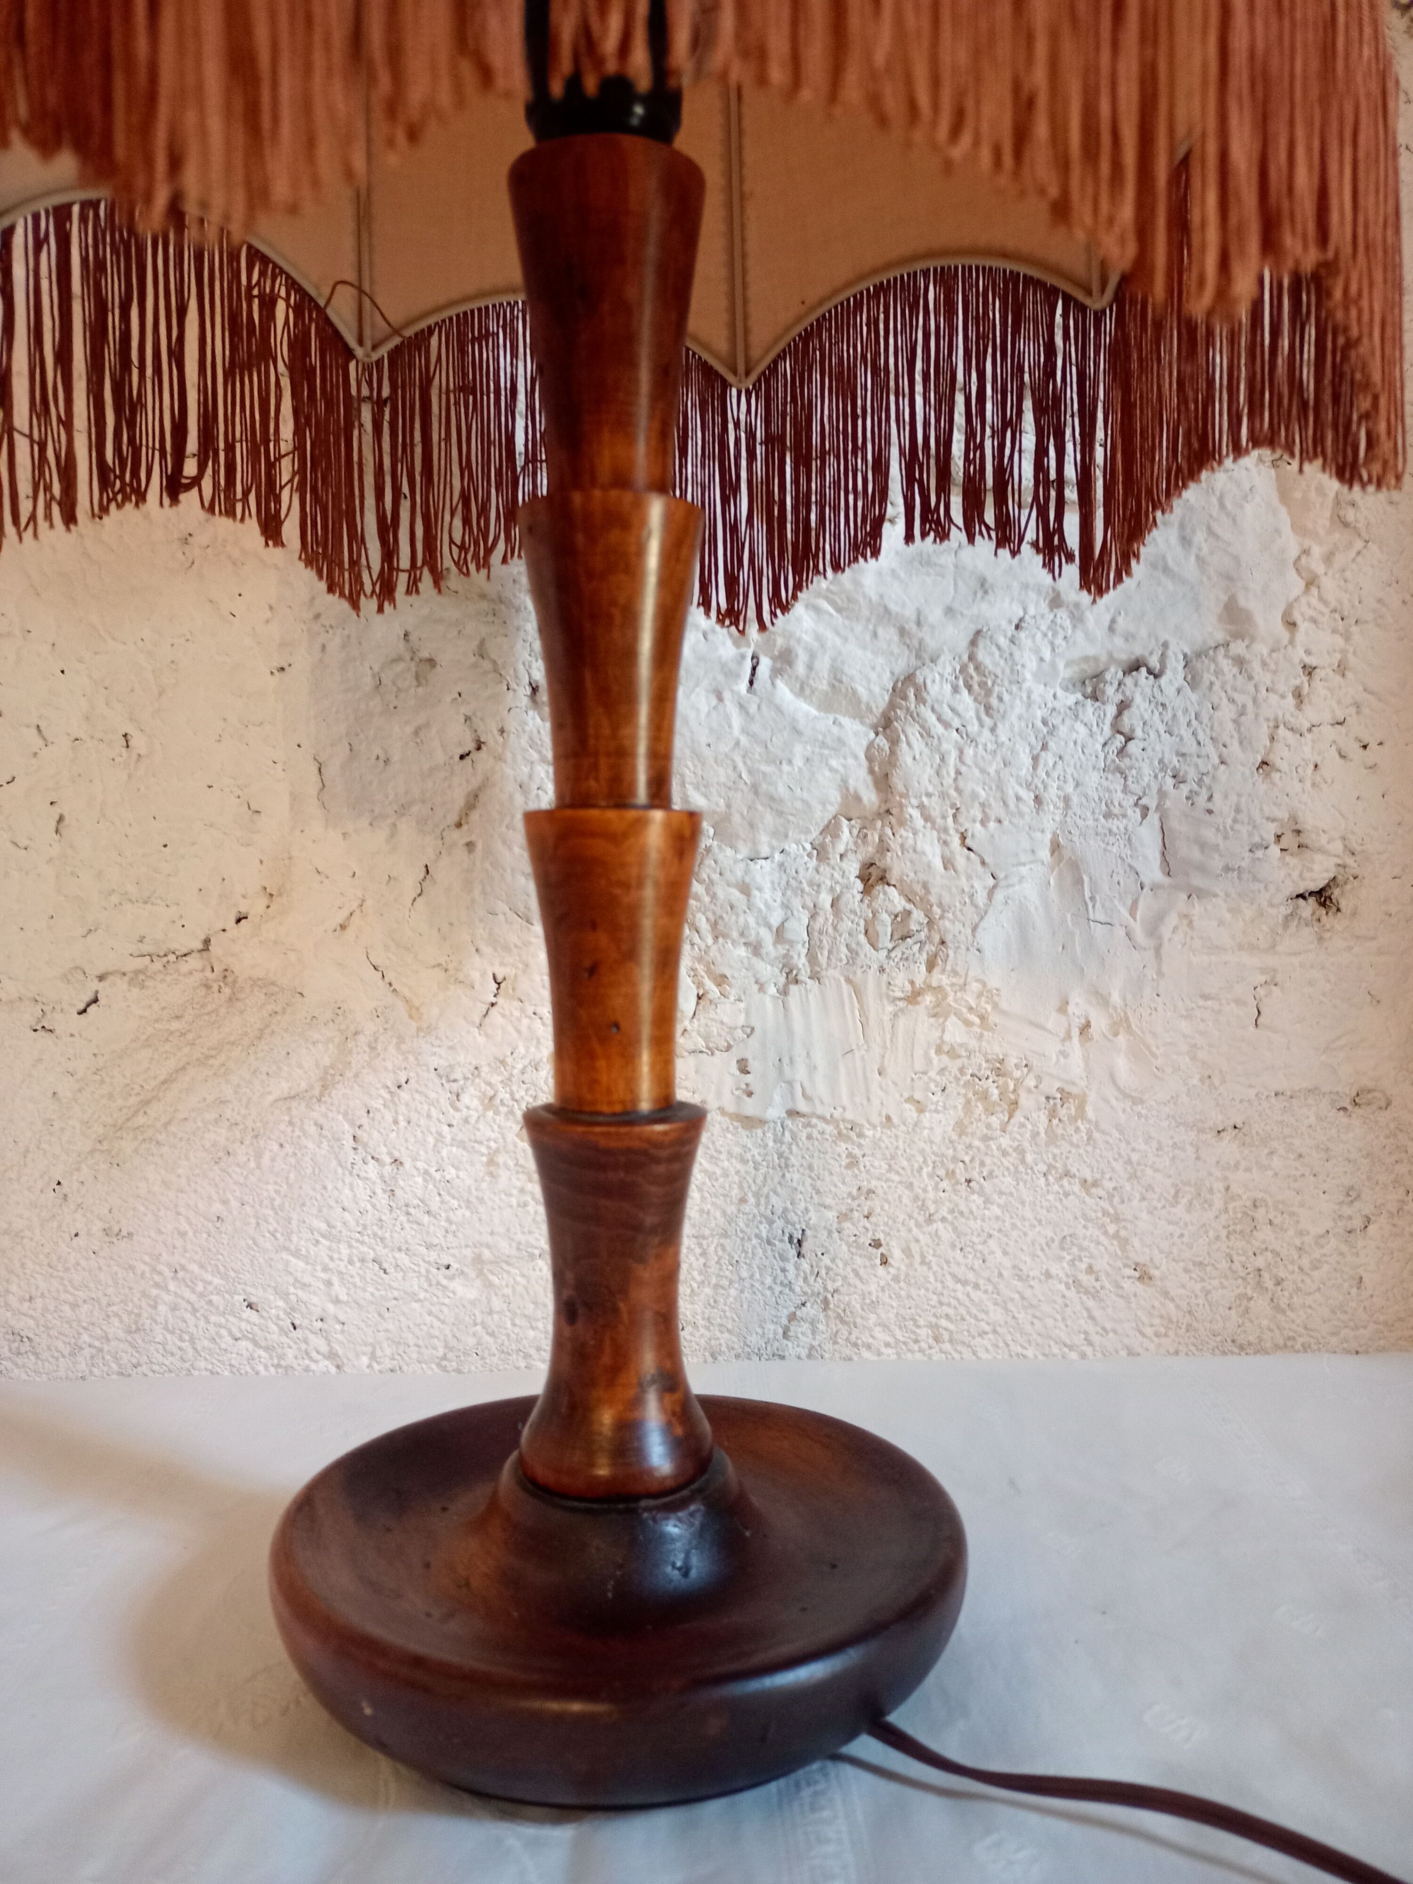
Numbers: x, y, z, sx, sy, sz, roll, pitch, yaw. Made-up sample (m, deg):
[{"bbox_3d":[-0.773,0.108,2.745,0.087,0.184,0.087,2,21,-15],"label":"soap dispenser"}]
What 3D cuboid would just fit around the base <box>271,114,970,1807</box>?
[{"bbox_3d":[-0.025,-0.003,0.401,0.188,0.407,0.188,-1,3,0],"label":"base"}]

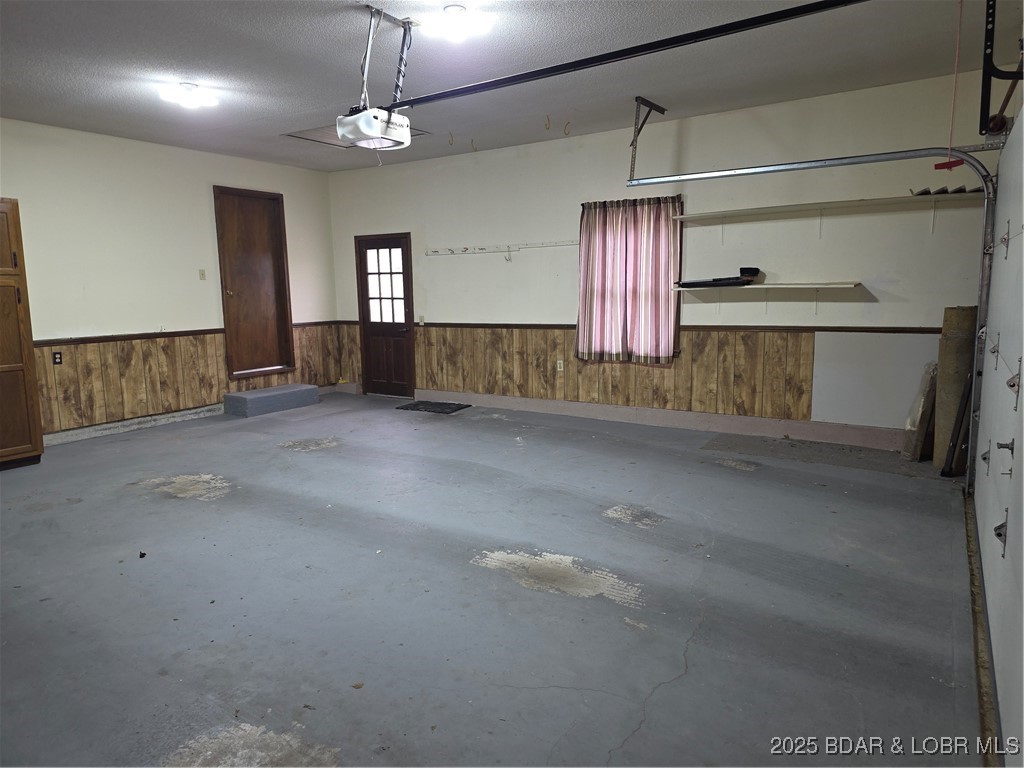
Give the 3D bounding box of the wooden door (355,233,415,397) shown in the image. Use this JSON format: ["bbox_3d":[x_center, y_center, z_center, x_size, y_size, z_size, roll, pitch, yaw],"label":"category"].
[{"bbox_3d":[-1.646,-0.879,8.866,0.930,2.090,0.090,4,10,33],"label":"wooden door"}]

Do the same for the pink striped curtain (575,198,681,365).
[{"bbox_3d":[1.132,-1.023,6.836,1.130,1.610,0.110,4,10,33],"label":"pink striped curtain"}]

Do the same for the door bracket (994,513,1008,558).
[{"bbox_3d":[1.796,0.546,2.511,0.045,0.160,0.070,4,10,33],"label":"door bracket"}]

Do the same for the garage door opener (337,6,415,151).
[{"bbox_3d":[-0.834,-1.762,4.021,0.390,0.680,0.310,4,10,33],"label":"garage door opener"}]

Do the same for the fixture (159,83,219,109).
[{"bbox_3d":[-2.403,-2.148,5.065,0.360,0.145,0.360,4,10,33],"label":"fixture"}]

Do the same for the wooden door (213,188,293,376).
[{"bbox_3d":[-3.121,-1.208,8.259,0.100,2.205,0.955,4,10,33],"label":"wooden door"}]

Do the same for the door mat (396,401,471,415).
[{"bbox_3d":[-0.947,0.277,8.172,0.780,0.012,0.550,4,10,33],"label":"door mat"}]

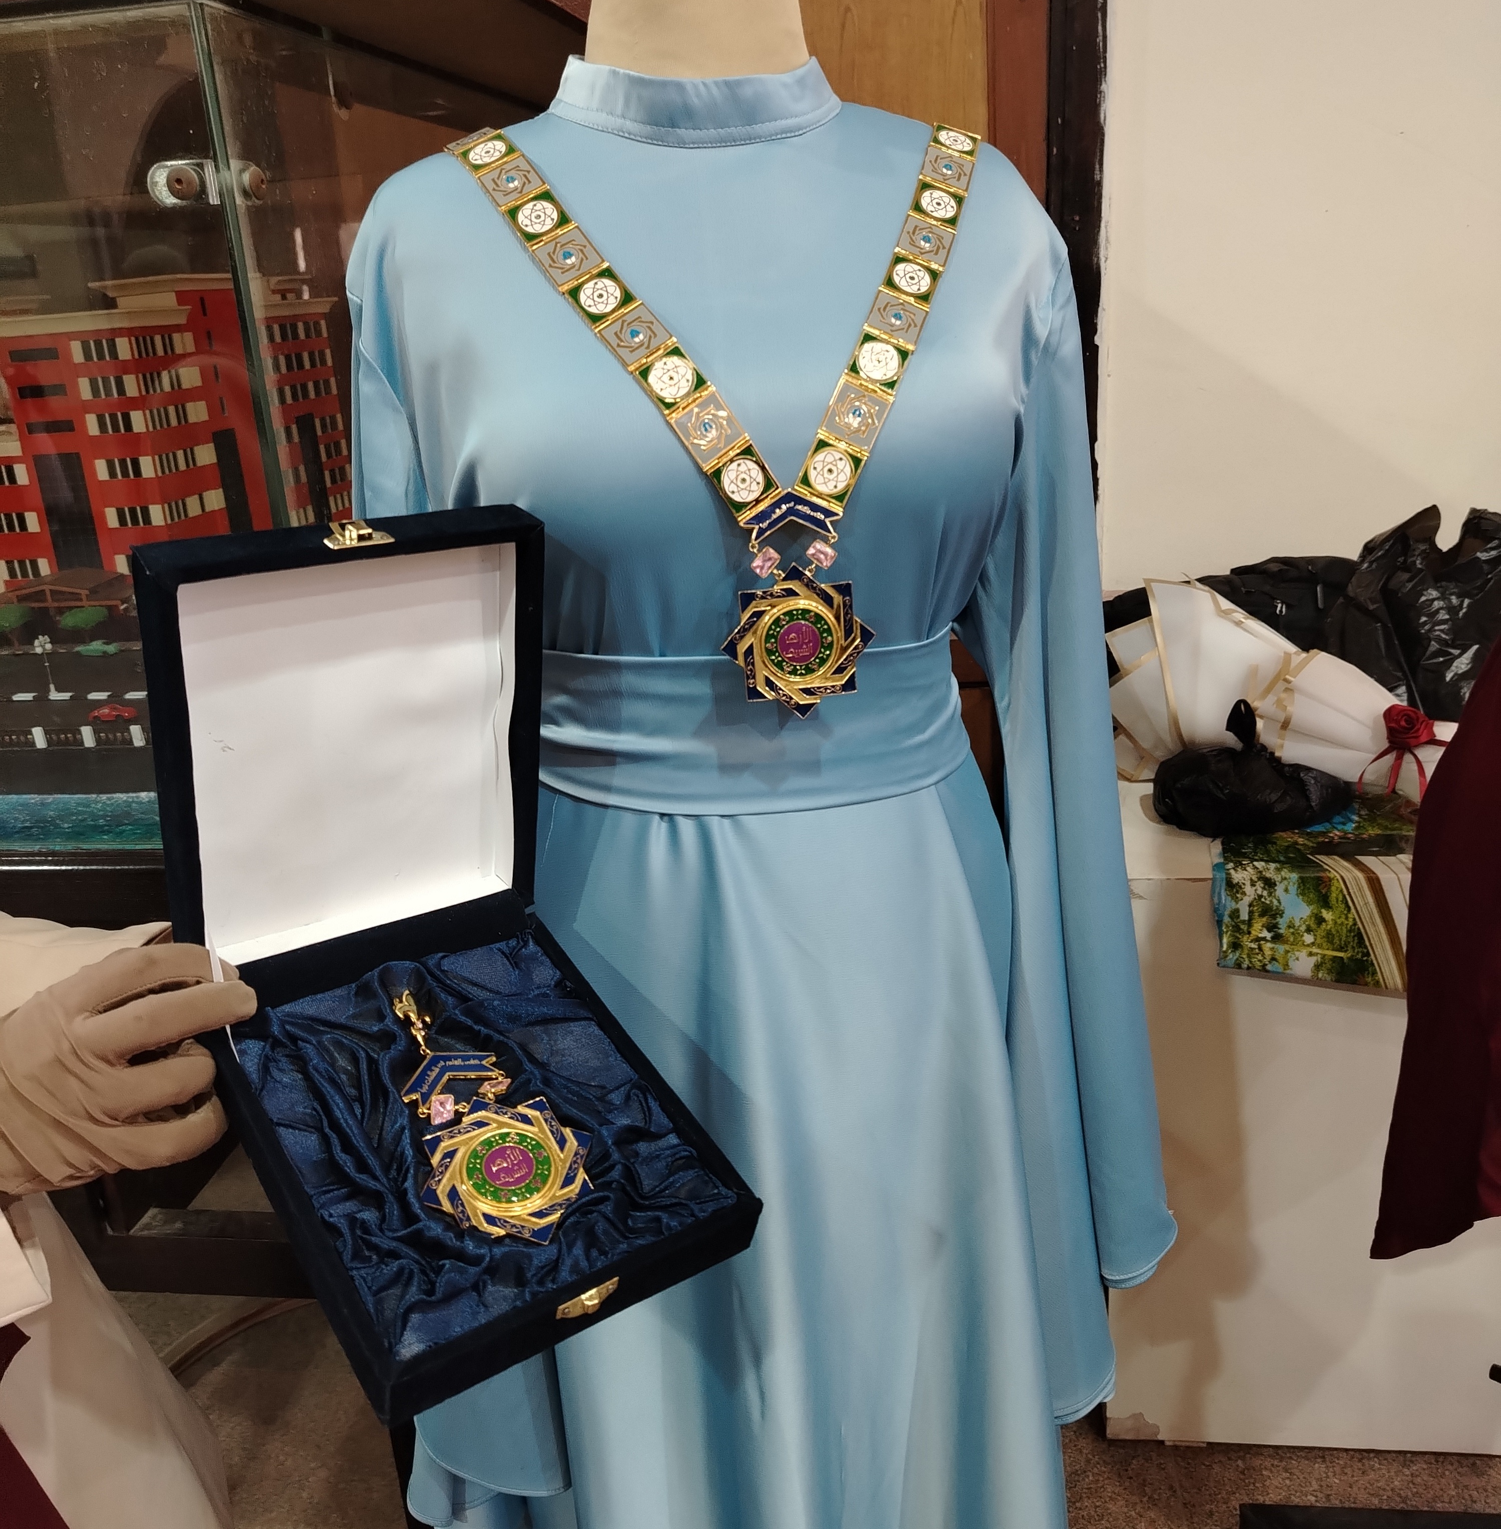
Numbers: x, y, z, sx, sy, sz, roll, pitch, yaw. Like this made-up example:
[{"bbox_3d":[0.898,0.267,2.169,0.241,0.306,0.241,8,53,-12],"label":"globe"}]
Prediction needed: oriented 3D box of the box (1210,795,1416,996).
[{"bbox_3d":[0.642,0.123,1.554,0.250,0.150,0.240,-1,19,7],"label":"box"}]

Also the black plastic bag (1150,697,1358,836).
[{"bbox_3d":[0.598,-0.009,1.626,0.225,0.130,0.165,-1,19,7],"label":"black plastic bag"}]

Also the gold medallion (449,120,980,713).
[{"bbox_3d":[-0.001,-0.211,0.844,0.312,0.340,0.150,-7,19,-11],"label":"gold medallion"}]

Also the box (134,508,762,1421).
[{"bbox_3d":[-0.140,0.069,0.662,0.193,0.267,0.305,-14,40,-35],"label":"box"}]

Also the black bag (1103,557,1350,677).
[{"bbox_3d":[0.708,-0.178,2.012,0.370,0.200,0.190,-1,19,7],"label":"black bag"}]

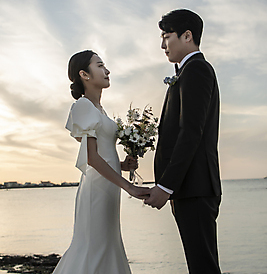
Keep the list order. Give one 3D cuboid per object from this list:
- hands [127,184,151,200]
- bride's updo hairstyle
[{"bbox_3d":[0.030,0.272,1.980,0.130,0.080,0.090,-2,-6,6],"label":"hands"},{"bbox_3d":[-0.265,-0.328,2.100,0.160,0.250,0.170,-3,-7,10],"label":"bride's updo hairstyle"}]

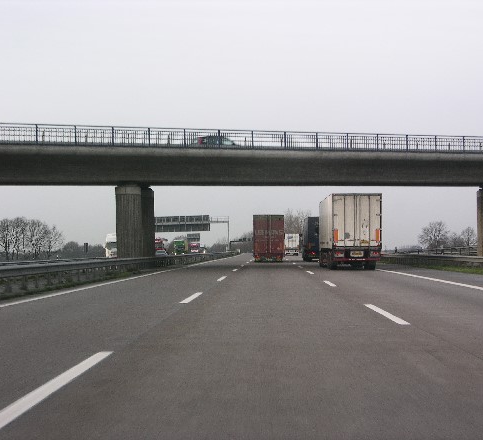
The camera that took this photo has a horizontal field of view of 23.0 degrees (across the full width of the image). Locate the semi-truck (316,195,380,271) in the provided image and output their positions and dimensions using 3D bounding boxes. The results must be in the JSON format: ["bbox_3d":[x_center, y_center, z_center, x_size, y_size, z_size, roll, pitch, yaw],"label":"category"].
[{"bbox_3d":[6.130,0.800,68.300,2.580,4.000,13.500,0,-1,1],"label":"semi-truck"}]

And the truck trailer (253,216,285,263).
[{"bbox_3d":[2.350,1.740,104.900,2.550,3.900,13.200,0,-1,1],"label":"truck trailer"}]

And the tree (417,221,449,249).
[{"bbox_3d":[64.200,6.000,395.000,10.500,11.500,10.000,0,-1,0],"label":"tree"}]

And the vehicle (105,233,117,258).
[{"bbox_3d":[-17.200,4.100,169.500,2.550,3.900,13.500,0,-1,1],"label":"vehicle"}]

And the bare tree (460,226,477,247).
[{"bbox_3d":[80.000,7.300,420.000,6.600,9.800,6.600,0,-1,0],"label":"bare tree"}]

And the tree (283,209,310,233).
[{"bbox_3d":[15.100,2.950,320.000,7.800,12.100,7.800,0,-1,0],"label":"tree"}]

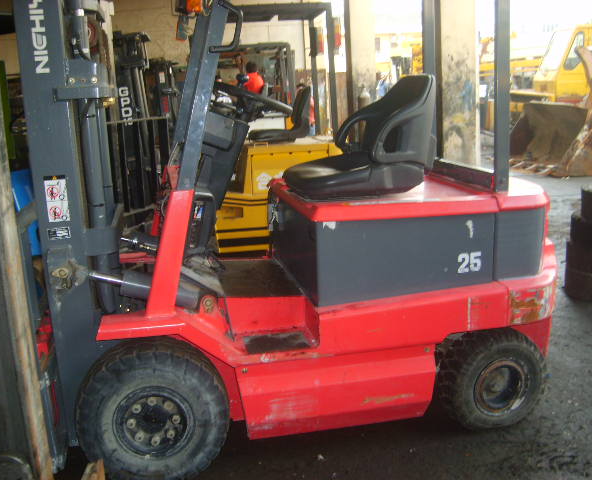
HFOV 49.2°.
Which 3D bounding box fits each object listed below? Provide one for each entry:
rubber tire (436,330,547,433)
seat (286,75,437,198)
[{"bbox_3d":[0.892,0.632,2.974,0.460,0.460,0.180,-5,13,-11],"label":"rubber tire"},{"bbox_3d":[0.284,-0.505,3.143,0.660,0.525,0.500,-5,13,-11],"label":"seat"}]

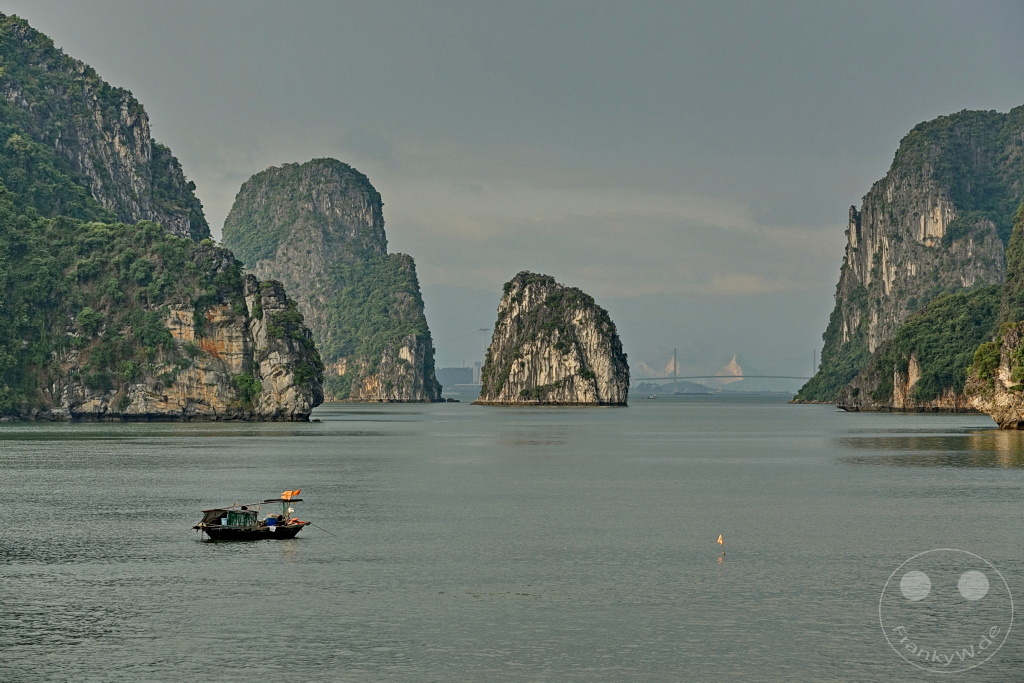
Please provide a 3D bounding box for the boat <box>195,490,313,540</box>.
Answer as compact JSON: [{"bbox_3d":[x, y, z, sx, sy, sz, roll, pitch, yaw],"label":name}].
[{"bbox_3d":[-14.982,9.988,202.000,6.600,2.950,2.000,0,-1,-12],"label":"boat"}]

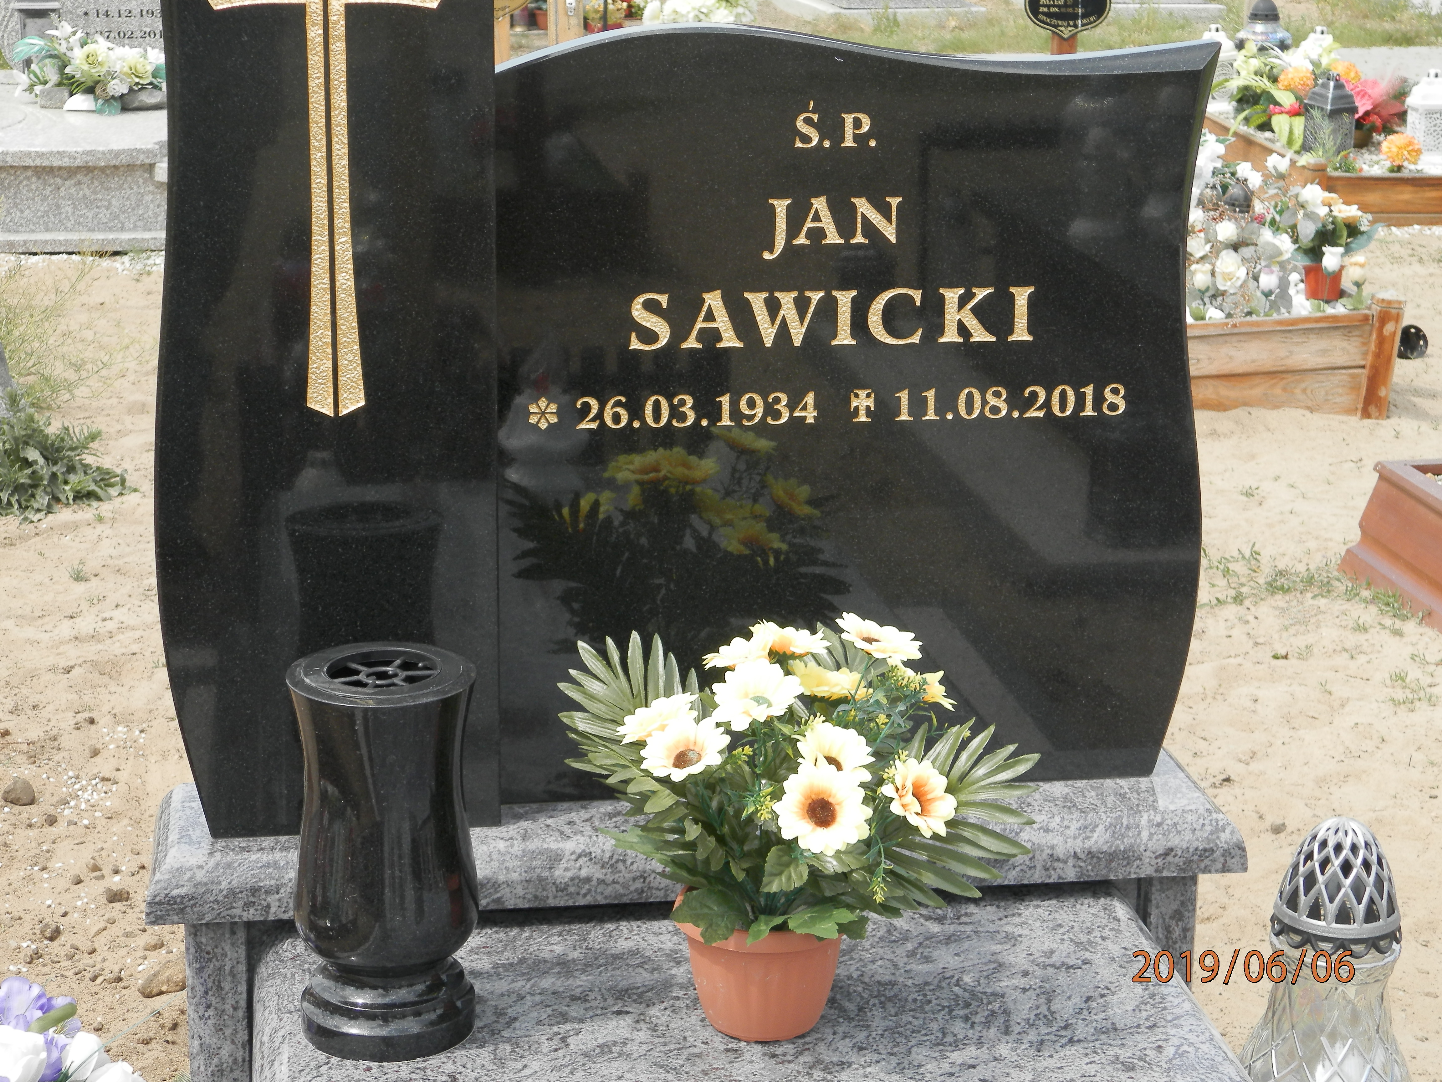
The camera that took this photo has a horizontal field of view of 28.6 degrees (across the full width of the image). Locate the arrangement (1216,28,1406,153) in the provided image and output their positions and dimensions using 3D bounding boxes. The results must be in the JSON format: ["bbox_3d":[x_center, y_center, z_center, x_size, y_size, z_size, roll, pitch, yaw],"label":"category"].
[{"bbox_3d":[1.793,-1.361,8.611,0.580,0.360,0.450,2,16,5],"label":"arrangement"}]

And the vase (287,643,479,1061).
[{"bbox_3d":[-0.274,0.253,2.312,0.153,0.305,0.153,-1,16,-5],"label":"vase"}]

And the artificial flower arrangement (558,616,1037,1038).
[{"bbox_3d":[0.064,0.232,2.306,0.400,0.360,0.310,0,16,-4],"label":"artificial flower arrangement"}]

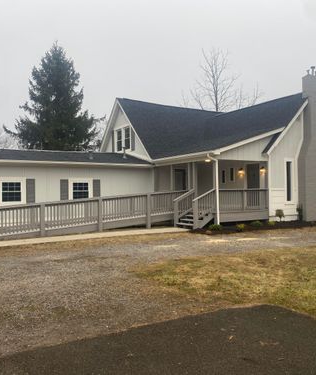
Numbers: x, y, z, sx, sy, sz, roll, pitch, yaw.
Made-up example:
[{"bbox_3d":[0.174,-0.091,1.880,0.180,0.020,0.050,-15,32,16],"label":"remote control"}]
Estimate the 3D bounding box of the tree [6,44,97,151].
[{"bbox_3d":[-8.905,-5.328,32.000,7.800,14.057,7.800,0,0,0],"label":"tree"}]

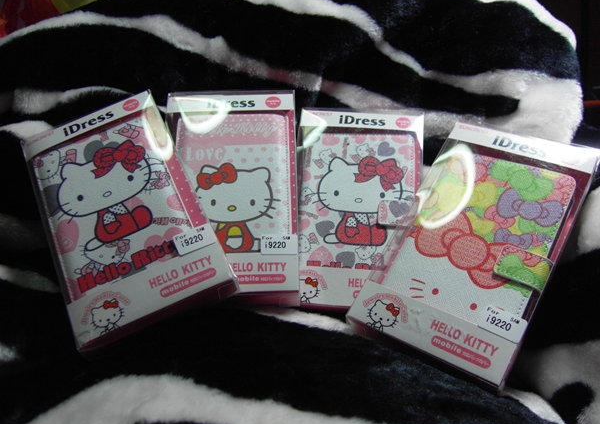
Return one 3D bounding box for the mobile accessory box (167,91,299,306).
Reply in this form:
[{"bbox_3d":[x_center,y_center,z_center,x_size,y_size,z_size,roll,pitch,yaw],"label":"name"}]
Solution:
[{"bbox_3d":[-0.055,-0.015,0.376,0.104,0.028,0.173,-1,63,0],"label":"mobile accessory box"}]

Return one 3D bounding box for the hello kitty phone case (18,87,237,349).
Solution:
[{"bbox_3d":[-0.128,0.000,0.356,0.104,0.028,0.173,-25,66,-8],"label":"hello kitty phone case"}]

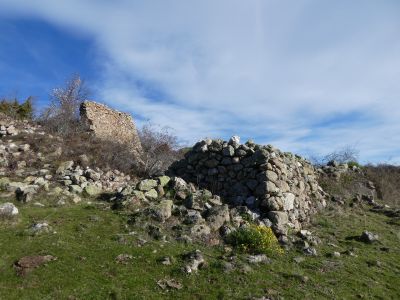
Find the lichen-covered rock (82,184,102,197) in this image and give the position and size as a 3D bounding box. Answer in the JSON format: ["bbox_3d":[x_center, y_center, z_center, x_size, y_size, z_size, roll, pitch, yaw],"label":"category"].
[{"bbox_3d":[-3.218,1.212,8.300,0.580,0.370,0.450,0,-2,0],"label":"lichen-covered rock"}]

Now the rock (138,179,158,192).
[{"bbox_3d":[-1.411,0.973,7.600,0.530,0.380,0.420,0,-2,0],"label":"rock"}]

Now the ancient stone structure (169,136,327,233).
[{"bbox_3d":[1.600,0.820,8.700,3.500,2.300,3.800,-2,-2,42],"label":"ancient stone structure"}]

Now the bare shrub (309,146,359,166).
[{"bbox_3d":[6.548,0.365,13.500,2.100,1.050,1.600,0,-2,0],"label":"bare shrub"}]

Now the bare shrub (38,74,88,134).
[{"bbox_3d":[-8.122,-2.648,16.500,2.600,3.500,2.300,0,-2,0],"label":"bare shrub"}]

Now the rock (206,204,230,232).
[{"bbox_3d":[0.420,1.534,6.300,0.520,0.550,0.450,0,-2,0],"label":"rock"}]

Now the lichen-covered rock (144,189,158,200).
[{"bbox_3d":[-1.277,1.171,7.300,0.360,0.310,0.300,0,-2,0],"label":"lichen-covered rock"}]

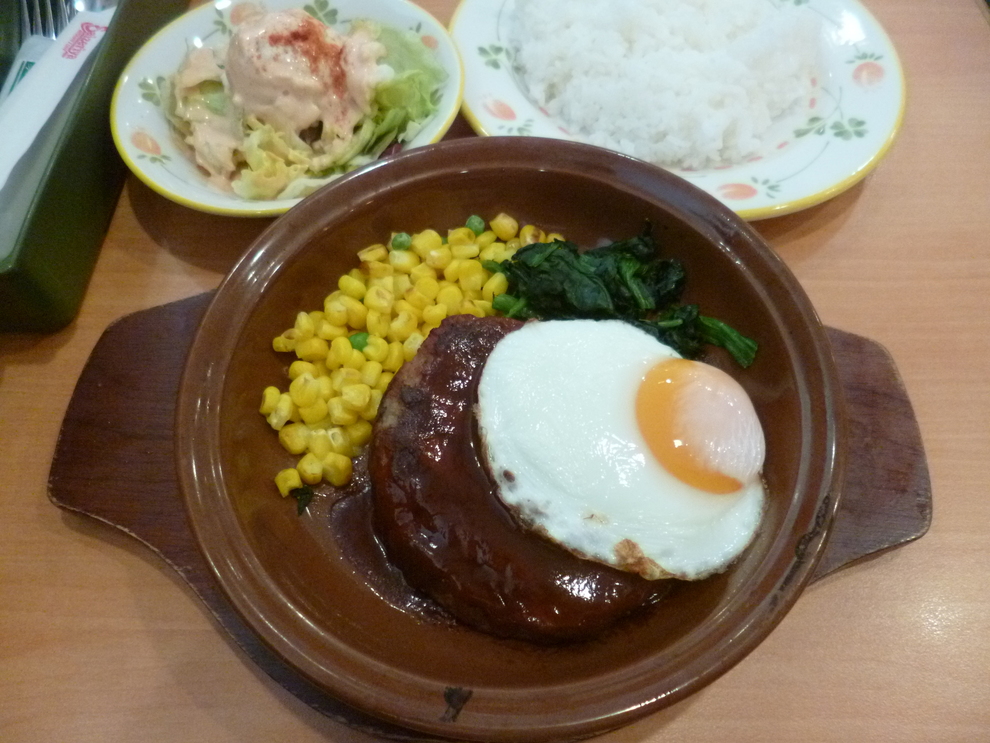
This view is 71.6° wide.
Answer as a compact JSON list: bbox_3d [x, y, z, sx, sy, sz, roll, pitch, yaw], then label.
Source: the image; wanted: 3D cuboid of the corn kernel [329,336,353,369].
[{"bbox_3d":[-0.053,-0.007,0.236,0.007,0.007,0.010,-16,65,-10],"label":"corn kernel"}]

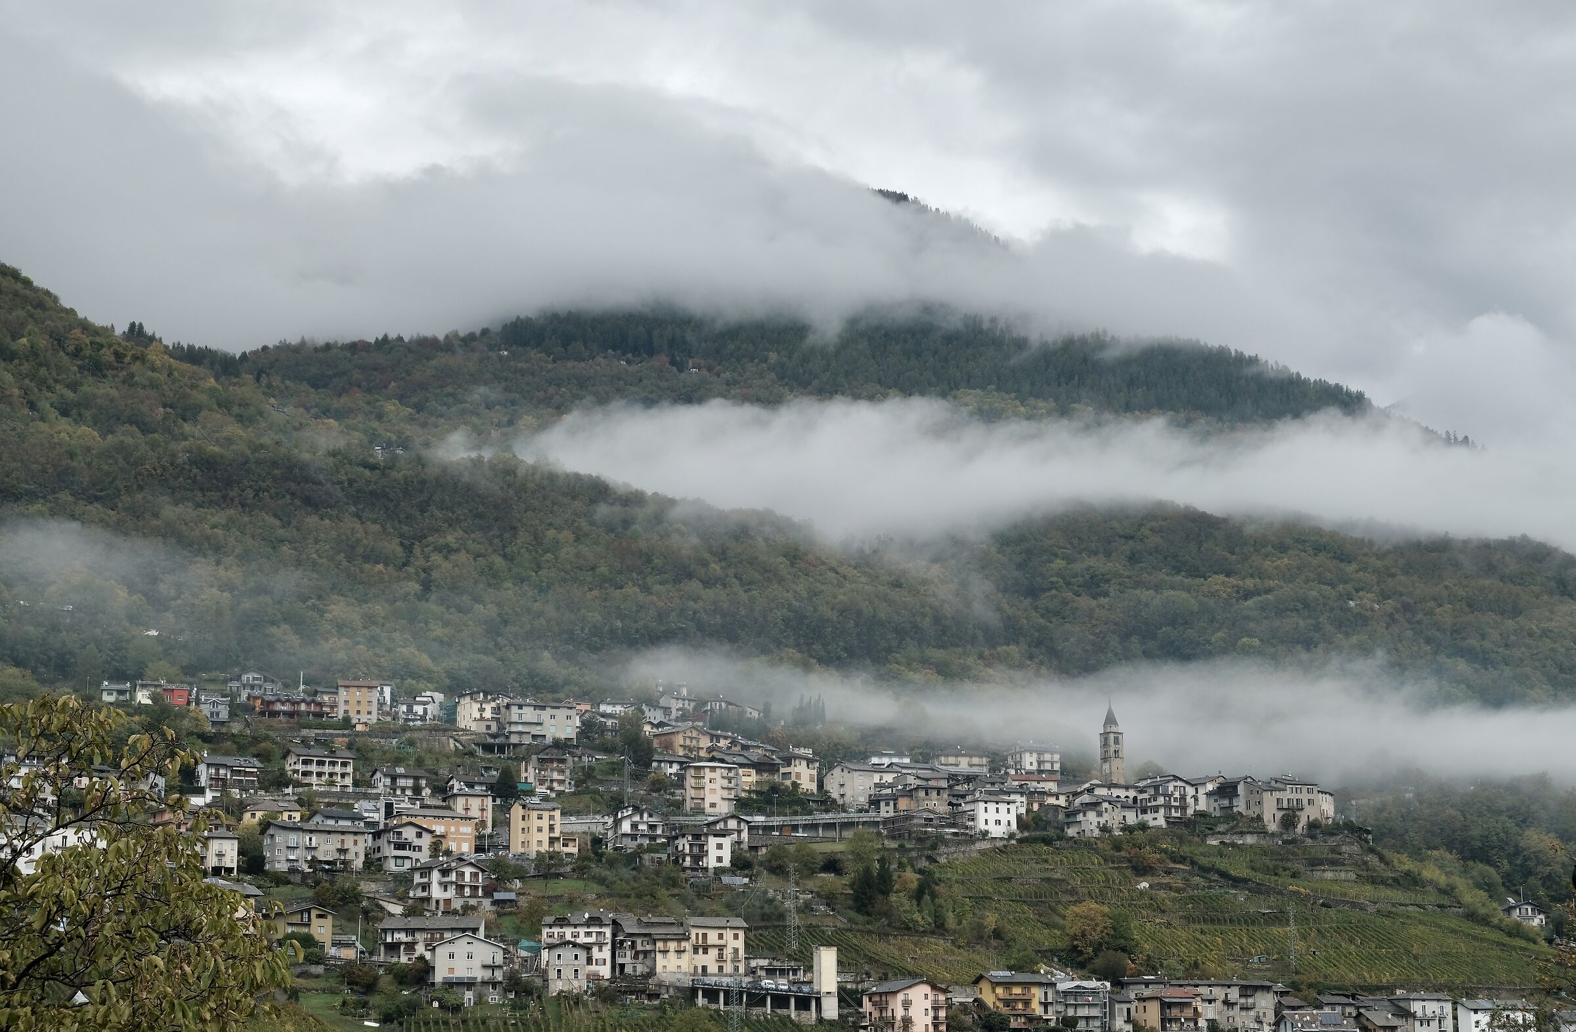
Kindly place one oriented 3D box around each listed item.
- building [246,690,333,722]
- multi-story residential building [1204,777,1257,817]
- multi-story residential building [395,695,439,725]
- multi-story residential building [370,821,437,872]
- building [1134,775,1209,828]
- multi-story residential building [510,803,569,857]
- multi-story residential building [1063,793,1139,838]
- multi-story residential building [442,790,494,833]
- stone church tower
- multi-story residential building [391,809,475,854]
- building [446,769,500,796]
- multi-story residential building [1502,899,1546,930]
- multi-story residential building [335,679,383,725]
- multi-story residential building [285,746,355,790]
[{"bbox_3d":[-155.680,59.480,738.000,24.000,9.200,11.500,4,-11,-24],"label":"building"},{"bbox_3d":[118.880,75.830,635.000,9.000,10.100,11.500,9,-15,-40],"label":"multi-story residential building"},{"bbox_3d":[-112.970,59.190,722.000,10.200,9.000,10.000,-2,-10,8],"label":"multi-story residential building"},{"bbox_3d":[-90.040,77.300,553.000,11.300,11.120,12.500,6,-13,-29],"label":"multi-story residential building"},{"bbox_3d":[102.530,76.320,632.000,14.500,12.840,10.500,8,-14,-38],"label":"building"},{"bbox_3d":[-58.510,73.070,549.970,9.800,13.130,10.000,8,-15,-35],"label":"multi-story residential building"},{"bbox_3d":[78.980,75.910,597.000,13.500,10.800,12.500,-9,-13,40],"label":"multi-story residential building"},{"bbox_3d":[-78.930,73.270,585.000,10.200,11.000,9.500,5,-12,-25],"label":"multi-story residential building"},{"bbox_3d":[88.510,63.710,645.000,4.800,25.240,4.800,7,-13,-32],"label":"stone church tower"},{"bbox_3d":[-82.780,73.760,549.960,18.300,11.350,11.500,6,-14,-27],"label":"multi-story residential building"},{"bbox_3d":[-82.360,71.610,619.950,12.200,7.540,10.000,5,-13,-24],"label":"building"},{"bbox_3d":[205.880,111.300,660.000,9.000,7.800,9.000,1,-11,-5],"label":"multi-story residential building"},{"bbox_3d":[-134.870,59.010,741.930,13.700,14.920,11.500,2,-12,-10],"label":"multi-story residential building"},{"bbox_3d":[-113.740,61.590,575.000,14.500,10.200,10.500,6,-13,-28],"label":"multi-story residential building"}]

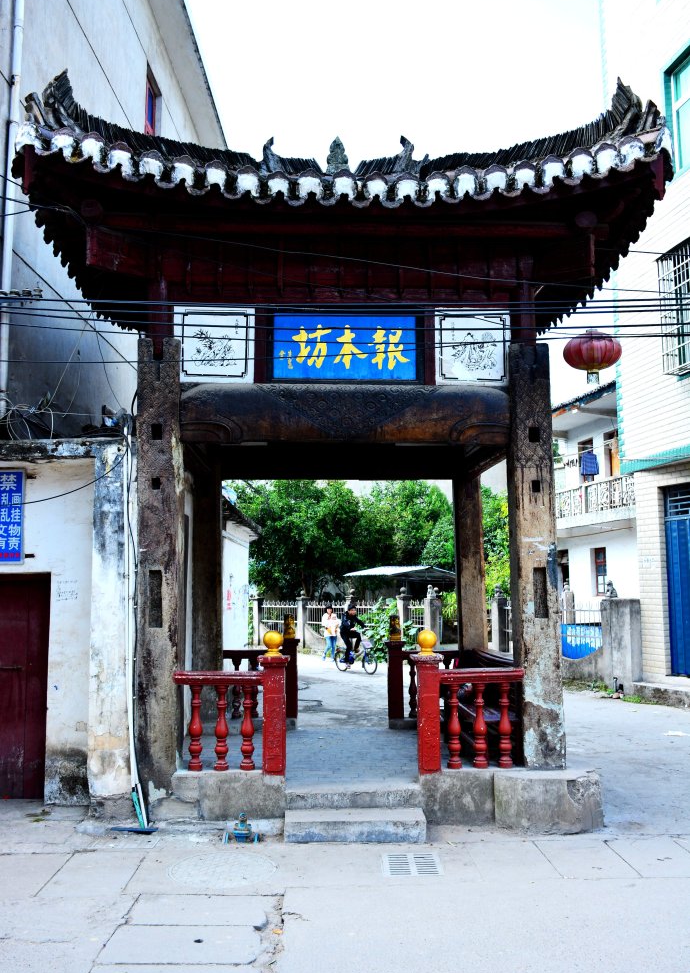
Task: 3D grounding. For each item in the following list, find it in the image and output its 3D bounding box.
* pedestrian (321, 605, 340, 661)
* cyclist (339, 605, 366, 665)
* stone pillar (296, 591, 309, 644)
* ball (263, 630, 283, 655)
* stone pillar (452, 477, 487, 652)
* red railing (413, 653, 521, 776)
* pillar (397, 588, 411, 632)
[{"bbox_3d":[-0.388,4.066,23.873,0.500,1.529,0.400,0,-7,-1],"label":"pedestrian"},{"bbox_3d":[0.176,3.498,20.228,0.460,1.400,0.660,6,-10,-40],"label":"cyclist"},{"bbox_3d":[-1.430,4.533,29.364,0.360,1.936,0.360,-6,-9,38],"label":"stone pillar"},{"bbox_3d":[-0.568,1.254,6.884,0.160,0.202,0.160,0,-7,-2],"label":"ball"},{"bbox_3d":[1.536,1.293,10.388,0.300,2.854,0.300,0,-7,-2],"label":"stone pillar"},{"bbox_3d":[0.980,1.778,6.817,0.862,0.919,0.220,0,-7,-2],"label":"red railing"},{"bbox_3d":[1.764,4.035,25.998,0.360,1.967,0.360,-7,-10,42],"label":"pillar"}]

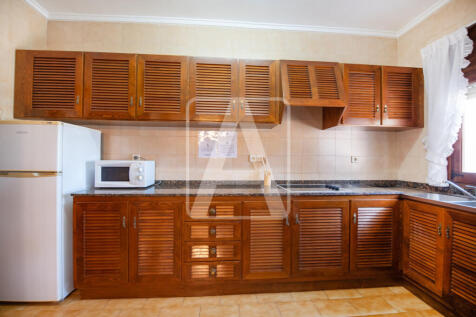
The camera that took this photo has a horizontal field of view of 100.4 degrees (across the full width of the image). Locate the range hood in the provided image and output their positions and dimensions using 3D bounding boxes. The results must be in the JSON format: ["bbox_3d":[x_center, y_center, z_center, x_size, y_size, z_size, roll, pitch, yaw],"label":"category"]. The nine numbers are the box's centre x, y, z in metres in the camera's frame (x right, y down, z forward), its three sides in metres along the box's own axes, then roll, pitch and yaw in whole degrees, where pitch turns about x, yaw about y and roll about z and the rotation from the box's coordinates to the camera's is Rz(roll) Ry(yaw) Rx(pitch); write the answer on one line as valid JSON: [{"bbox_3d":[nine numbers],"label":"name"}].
[{"bbox_3d":[0.723,-0.648,2.072,0.608,0.617,0.490,1,0,-4],"label":"range hood"}]

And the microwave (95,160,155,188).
[{"bbox_3d":[-1.108,0.148,1.991,0.446,0.257,0.317,0,0,-4],"label":"microwave"}]

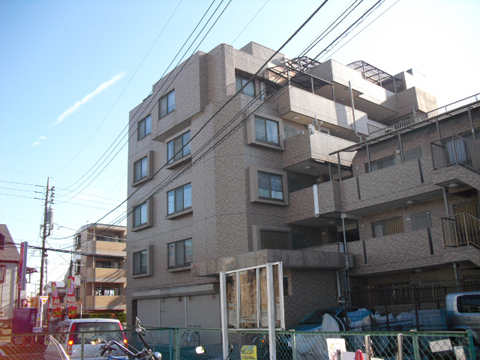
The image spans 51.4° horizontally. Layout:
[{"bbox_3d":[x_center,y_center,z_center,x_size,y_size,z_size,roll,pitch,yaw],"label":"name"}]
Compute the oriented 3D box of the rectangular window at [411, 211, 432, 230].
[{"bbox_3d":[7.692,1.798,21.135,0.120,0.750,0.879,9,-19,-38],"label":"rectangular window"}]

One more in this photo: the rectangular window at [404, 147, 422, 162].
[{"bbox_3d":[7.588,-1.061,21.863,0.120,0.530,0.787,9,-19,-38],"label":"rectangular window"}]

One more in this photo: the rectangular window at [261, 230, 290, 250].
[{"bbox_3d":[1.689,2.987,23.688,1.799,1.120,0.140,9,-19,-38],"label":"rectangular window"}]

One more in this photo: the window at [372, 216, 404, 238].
[{"bbox_3d":[6.639,2.174,22.392,0.120,0.800,1.601,9,-19,-38],"label":"window"}]

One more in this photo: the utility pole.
[{"bbox_3d":[-15.754,5.801,40.052,0.800,12.400,0.700,9,-19,-38],"label":"utility pole"}]

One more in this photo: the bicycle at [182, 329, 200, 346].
[{"bbox_3d":[-2.240,7.217,22.995,0.500,0.900,1.560,9,-19,-38],"label":"bicycle"}]

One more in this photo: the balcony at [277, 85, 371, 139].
[{"bbox_3d":[4.767,-3.676,28.019,6.400,1.380,1.010,9,-19,-38],"label":"balcony"}]

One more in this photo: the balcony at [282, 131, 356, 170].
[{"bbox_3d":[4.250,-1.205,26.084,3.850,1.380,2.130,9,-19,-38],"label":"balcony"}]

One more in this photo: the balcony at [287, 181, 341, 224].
[{"bbox_3d":[3.846,1.213,24.221,1.550,1.470,3.310,9,-19,-38],"label":"balcony"}]

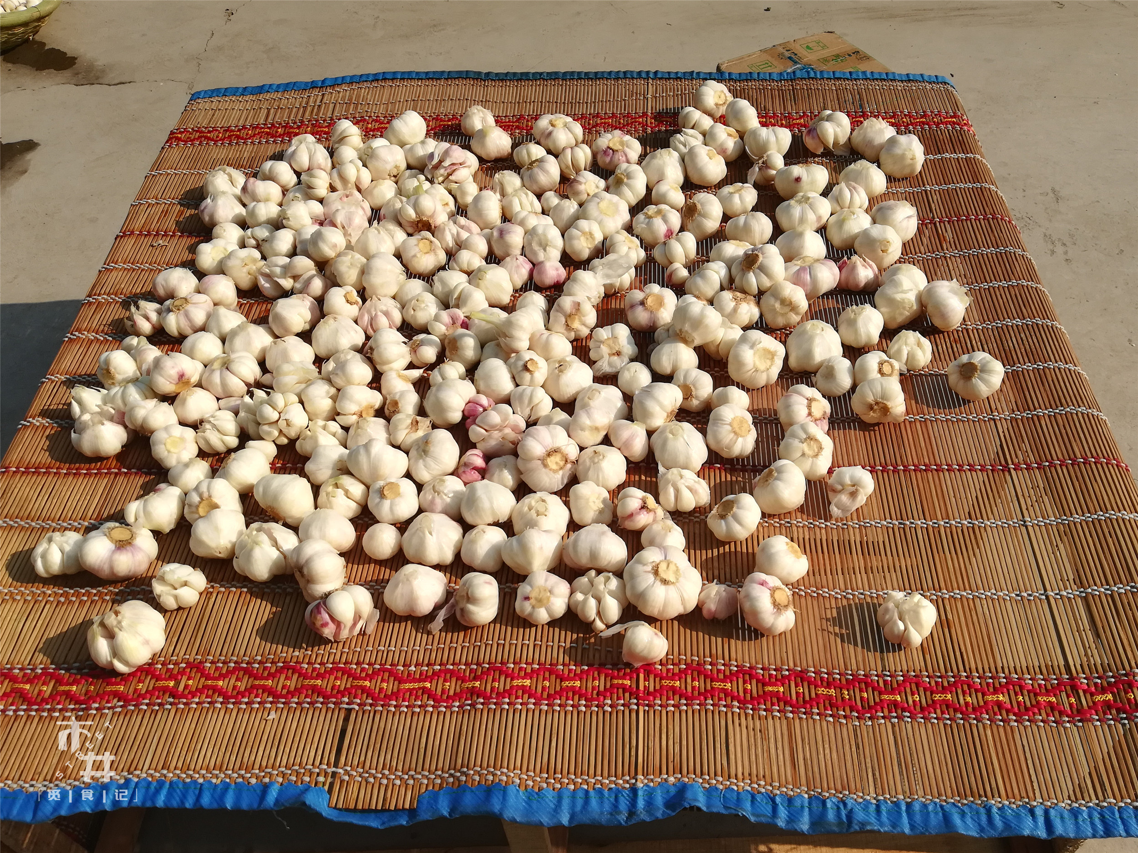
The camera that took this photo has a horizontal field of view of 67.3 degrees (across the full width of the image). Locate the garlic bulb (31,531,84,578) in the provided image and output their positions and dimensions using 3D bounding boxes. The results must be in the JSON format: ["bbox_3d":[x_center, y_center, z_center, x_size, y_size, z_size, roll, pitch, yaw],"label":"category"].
[{"bbox_3d":[-0.438,0.109,0.733,0.046,0.046,0.047,1,53,3],"label":"garlic bulb"}]

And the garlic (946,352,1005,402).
[{"bbox_3d":[0.388,-0.048,0.815,0.053,0.048,0.053,1,53,3],"label":"garlic"}]

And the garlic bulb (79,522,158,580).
[{"bbox_3d":[-0.390,0.107,0.738,0.068,0.047,0.068,10,25,-9],"label":"garlic bulb"}]

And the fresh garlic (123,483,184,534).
[{"bbox_3d":[-0.419,0.083,0.862,0.057,0.047,0.048,-7,69,-26],"label":"fresh garlic"}]

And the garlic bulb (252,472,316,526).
[{"bbox_3d":[-0.283,0.073,0.850,0.058,0.053,0.053,38,71,-12],"label":"garlic bulb"}]

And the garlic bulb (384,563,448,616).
[{"bbox_3d":[-0.140,0.149,0.782,0.057,0.045,0.050,-5,56,7],"label":"garlic bulb"}]

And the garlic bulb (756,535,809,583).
[{"bbox_3d":[0.192,0.120,0.770,0.046,0.038,0.044,1,53,3],"label":"garlic bulb"}]

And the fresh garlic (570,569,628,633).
[{"bbox_3d":[0.026,0.154,0.752,0.052,0.039,0.056,1,53,3],"label":"fresh garlic"}]

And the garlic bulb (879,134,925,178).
[{"bbox_3d":[0.398,-0.323,1.022,0.054,0.054,0.061,1,53,3],"label":"garlic bulb"}]

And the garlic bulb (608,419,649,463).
[{"bbox_3d":[0.054,0.013,0.783,0.039,0.039,0.042,1,53,3],"label":"garlic bulb"}]

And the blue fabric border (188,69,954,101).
[{"bbox_3d":[-0.014,-0.491,1.228,1.090,0.035,0.035,0,52,4],"label":"blue fabric border"}]

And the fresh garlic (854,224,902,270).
[{"bbox_3d":[0.363,-0.211,1.003,0.056,0.049,0.055,2,81,-14],"label":"fresh garlic"}]

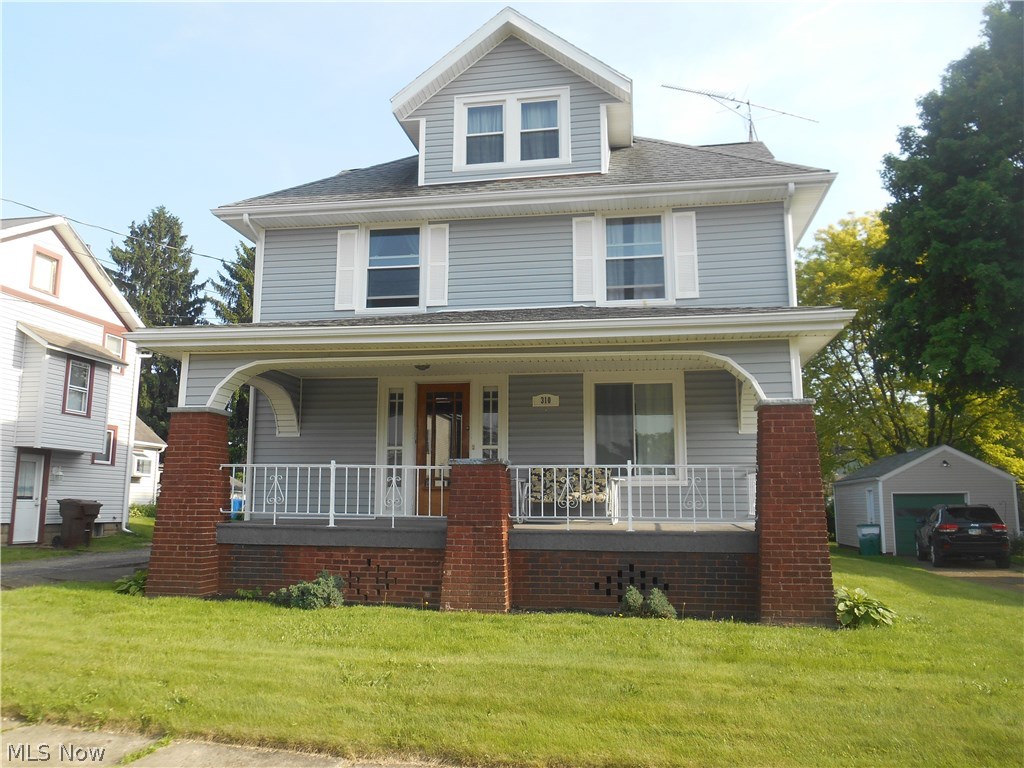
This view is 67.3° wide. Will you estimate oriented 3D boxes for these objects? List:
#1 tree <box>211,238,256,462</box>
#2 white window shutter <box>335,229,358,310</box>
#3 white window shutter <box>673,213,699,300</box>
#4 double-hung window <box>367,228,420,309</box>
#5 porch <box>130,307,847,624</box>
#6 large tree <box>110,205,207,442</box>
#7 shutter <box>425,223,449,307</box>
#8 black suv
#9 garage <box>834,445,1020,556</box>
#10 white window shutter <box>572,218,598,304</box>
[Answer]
[{"bbox_3d":[-13.057,-0.069,36.635,5.300,14.240,5.300,-1,-9,9],"label":"tree"},{"bbox_3d":[-2.574,-1.770,11.993,0.325,1.300,0.050,-1,-9,9],"label":"white window shutter"},{"bbox_3d":[2.527,-1.860,11.143,0.325,1.300,0.050,-1,-9,9],"label":"white window shutter"},{"bbox_3d":[-1.827,-1.792,11.921,0.840,1.260,0.100,-1,-9,9],"label":"double-hung window"},{"bbox_3d":[-0.310,0.688,10.214,8.524,4.220,3.370,-1,-8,10],"label":"porch"},{"bbox_3d":[-18.400,-1.295,39.600,5.800,16.491,5.800,-1,-8,10],"label":"large tree"},{"bbox_3d":[-1.199,-1.925,12.422,0.357,1.365,0.040,-1,-8,10],"label":"shutter"},{"bbox_3d":[13.960,4.720,24.060,1.950,1.770,4.820,-3,-10,19],"label":"black suv"},{"bbox_3d":[15.666,4.444,29.817,4.550,3.780,6.600,-1,-8,10],"label":"garage"},{"bbox_3d":[1.138,-1.950,12.023,0.354,1.352,0.040,-1,-8,10],"label":"white window shutter"}]

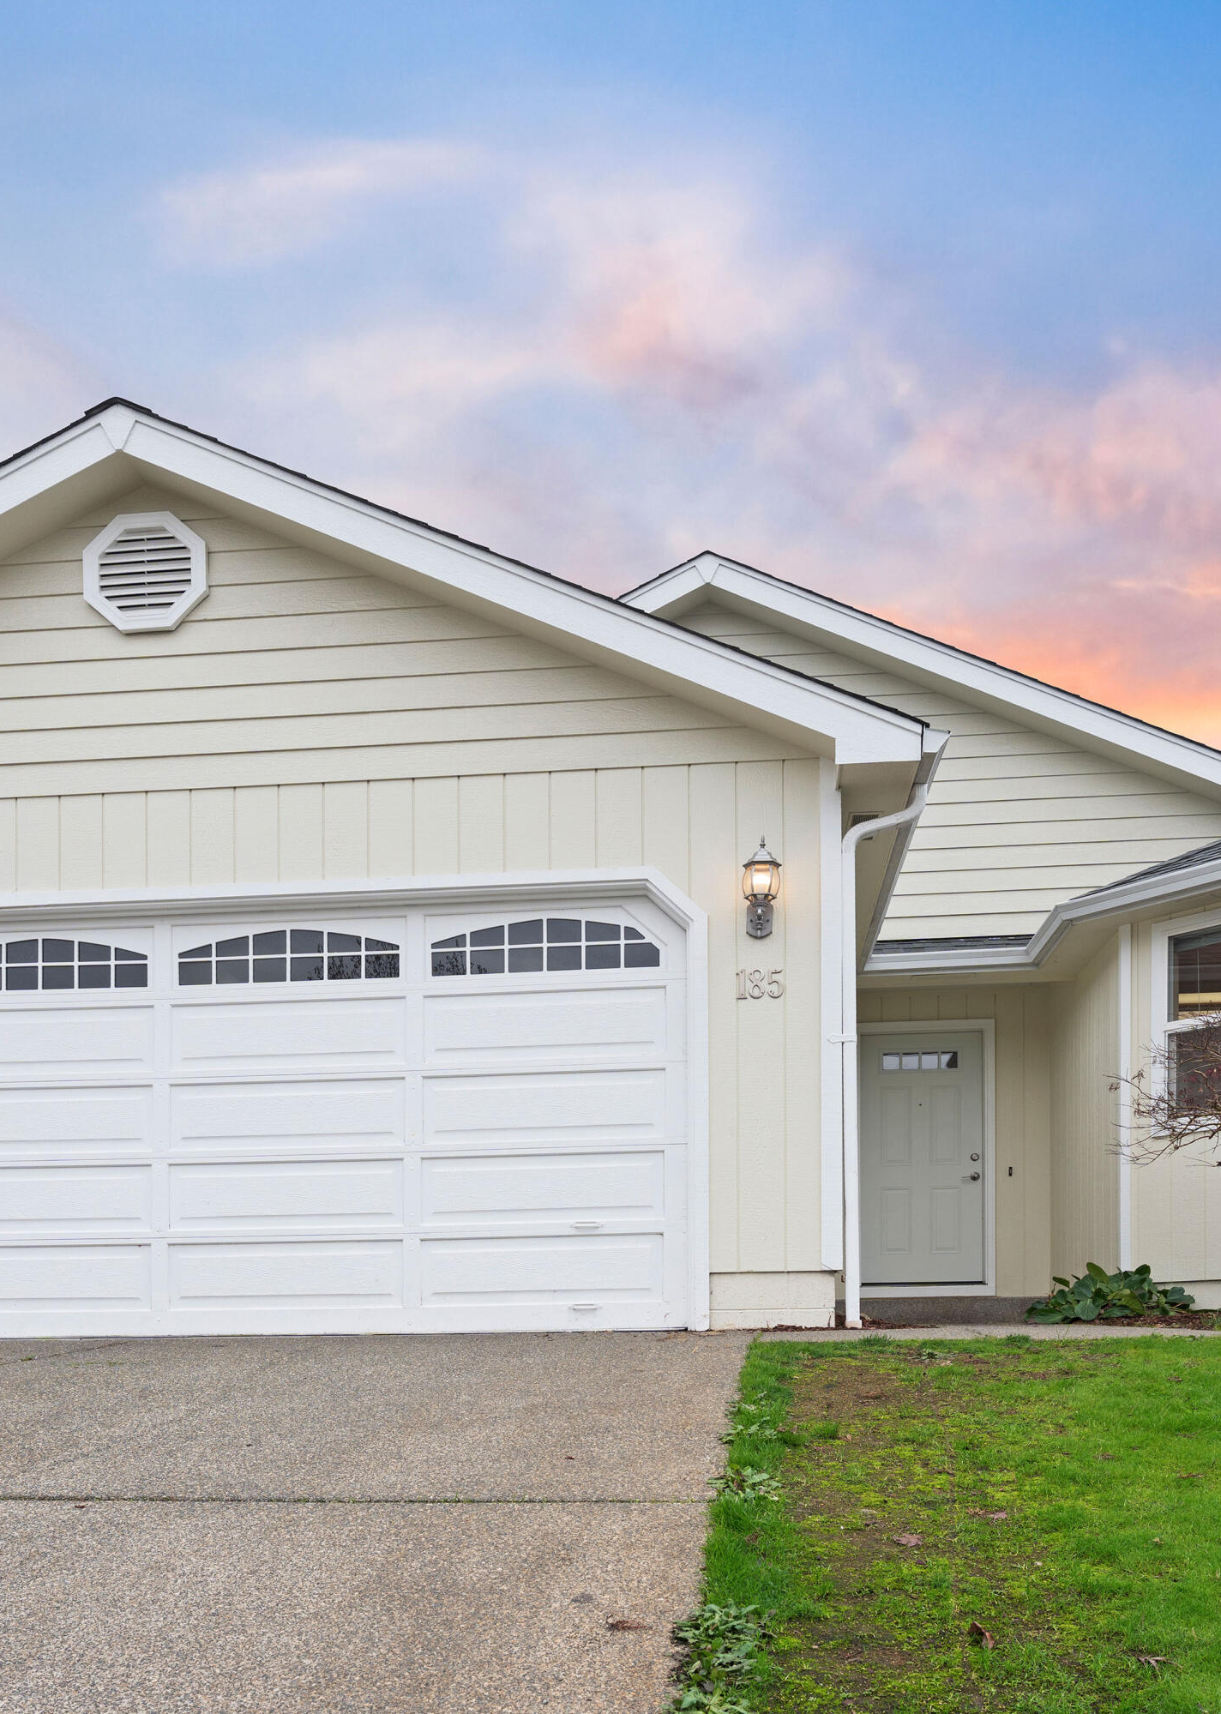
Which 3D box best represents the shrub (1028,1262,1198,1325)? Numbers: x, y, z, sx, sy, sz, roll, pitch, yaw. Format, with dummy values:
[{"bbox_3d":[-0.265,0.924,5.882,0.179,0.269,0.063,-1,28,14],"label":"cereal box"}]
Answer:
[{"bbox_3d":[2.970,2.580,8.050,0.980,0.370,0.750,0,0,5],"label":"shrub"}]

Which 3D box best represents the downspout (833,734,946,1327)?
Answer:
[{"bbox_3d":[1.235,0.810,6.120,0.400,2.600,0.170,0,0,5],"label":"downspout"}]

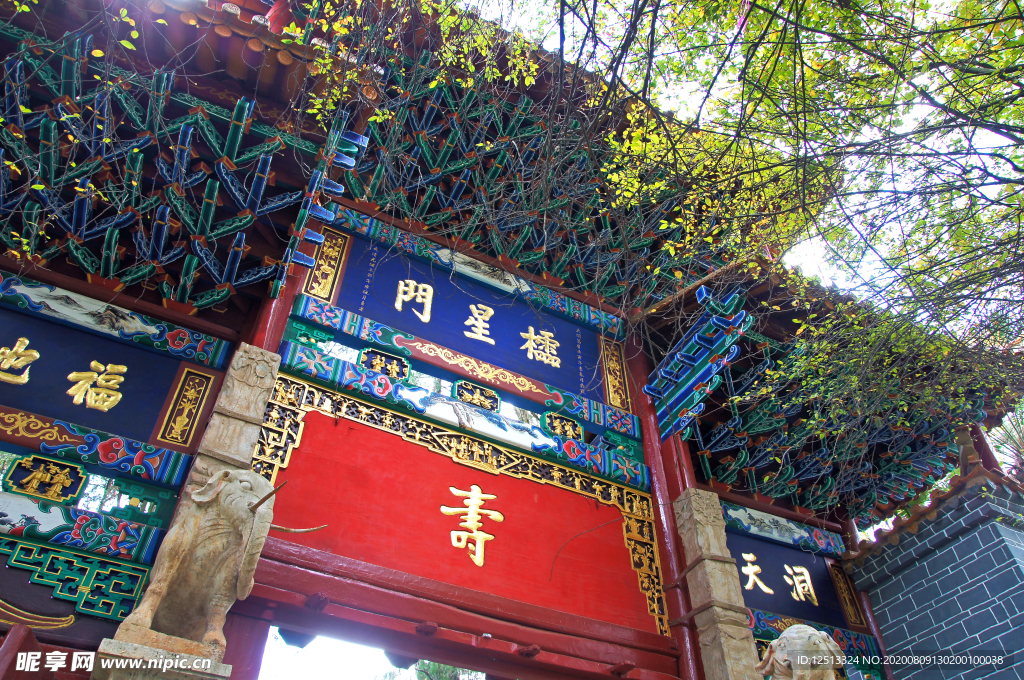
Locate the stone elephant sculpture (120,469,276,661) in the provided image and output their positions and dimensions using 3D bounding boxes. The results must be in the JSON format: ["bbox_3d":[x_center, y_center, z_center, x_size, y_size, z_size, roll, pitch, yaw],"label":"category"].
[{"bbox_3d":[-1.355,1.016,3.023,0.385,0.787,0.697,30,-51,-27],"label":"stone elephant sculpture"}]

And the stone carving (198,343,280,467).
[{"bbox_3d":[-1.607,0.407,4.238,0.287,0.779,0.205,21,-47,-19],"label":"stone carving"}]

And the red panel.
[{"bbox_3d":[-0.246,1.244,5.059,3.165,1.107,0.061,21,-47,-19],"label":"red panel"}]

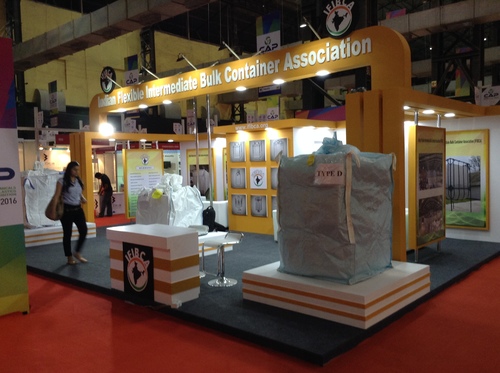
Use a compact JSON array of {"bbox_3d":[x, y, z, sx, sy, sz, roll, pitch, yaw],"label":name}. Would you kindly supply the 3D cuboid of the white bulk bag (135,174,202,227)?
[{"bbox_3d":[-1.420,0.319,8.221,0.903,1.077,0.780,1,5,43],"label":"white bulk bag"}]

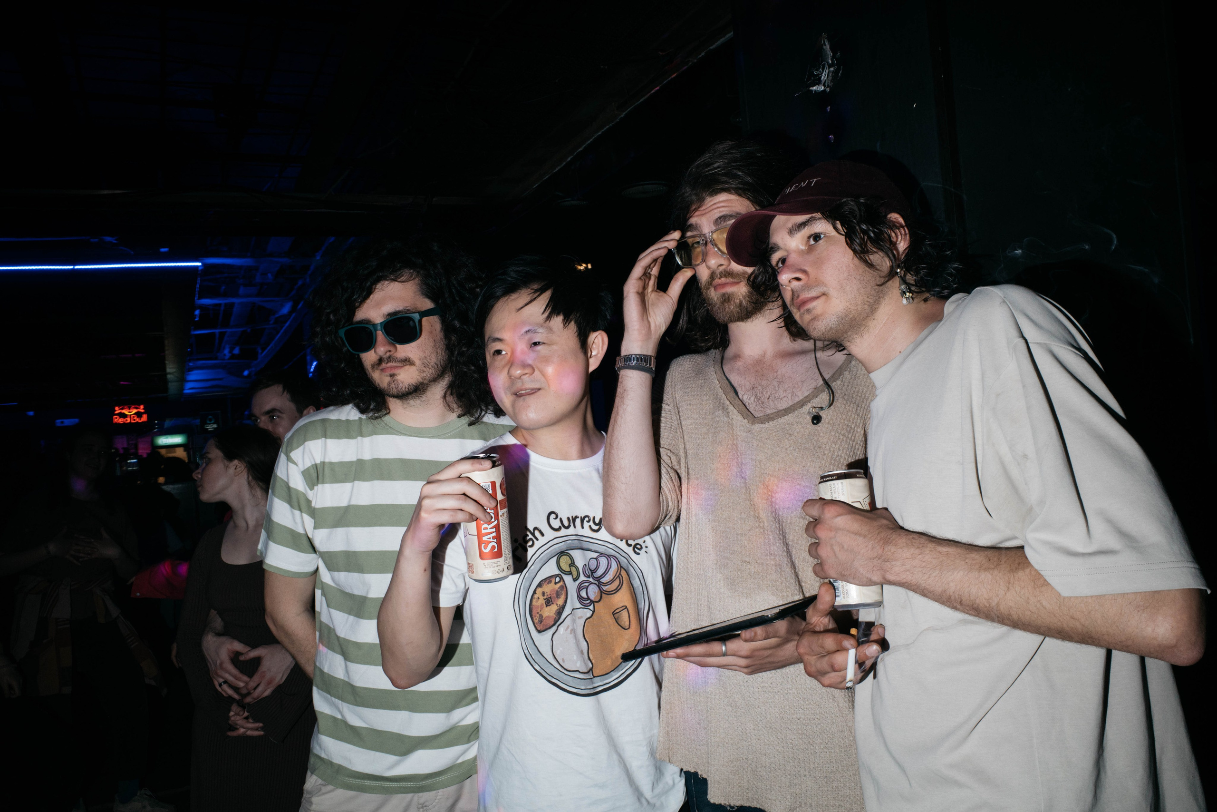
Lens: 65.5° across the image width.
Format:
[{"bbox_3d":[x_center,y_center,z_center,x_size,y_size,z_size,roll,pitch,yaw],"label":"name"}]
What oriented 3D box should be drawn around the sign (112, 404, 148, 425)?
[{"bbox_3d":[-7.570,0.136,15.000,0.500,0.290,0.060,-4,-1,-25],"label":"sign"}]

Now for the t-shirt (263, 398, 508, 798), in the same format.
[{"bbox_3d":[-0.333,0.327,1.700,0.550,0.650,0.290,-1,-1,-7],"label":"t-shirt"}]

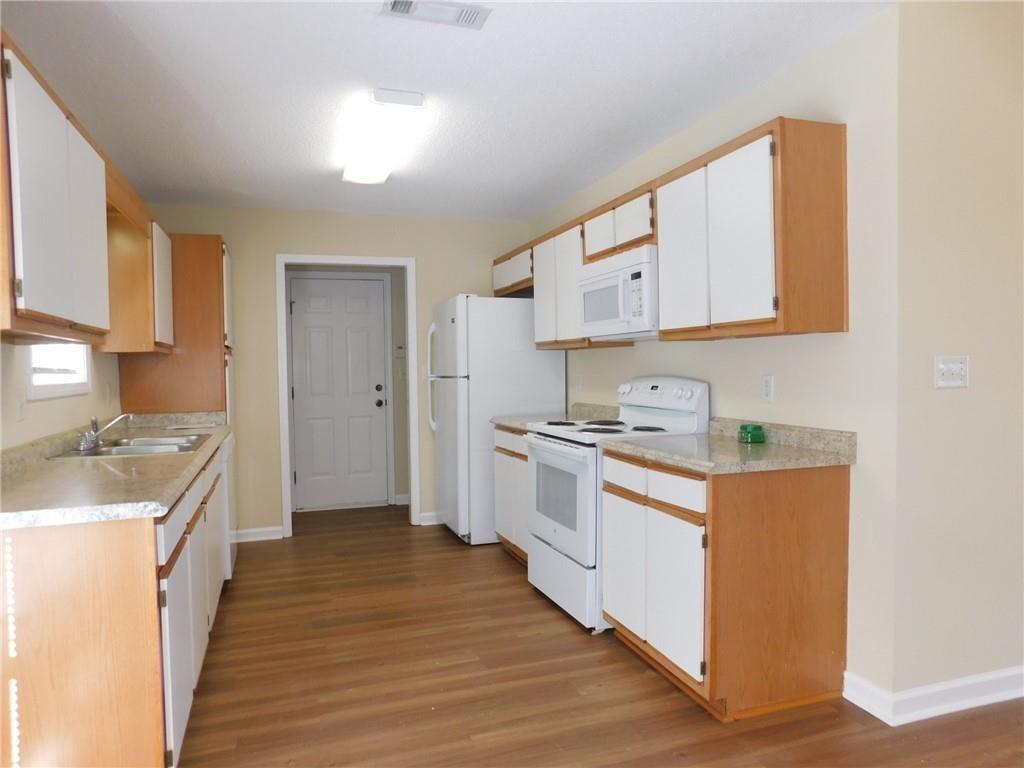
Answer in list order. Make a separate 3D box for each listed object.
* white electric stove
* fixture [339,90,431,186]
[{"bbox_3d":[0.511,0.554,3.546,0.703,1.184,0.757,-1,2,-19],"label":"white electric stove"},{"bbox_3d":[-0.691,-1.245,3.538,0.260,0.076,1.270,-1,2,-19],"label":"fixture"}]

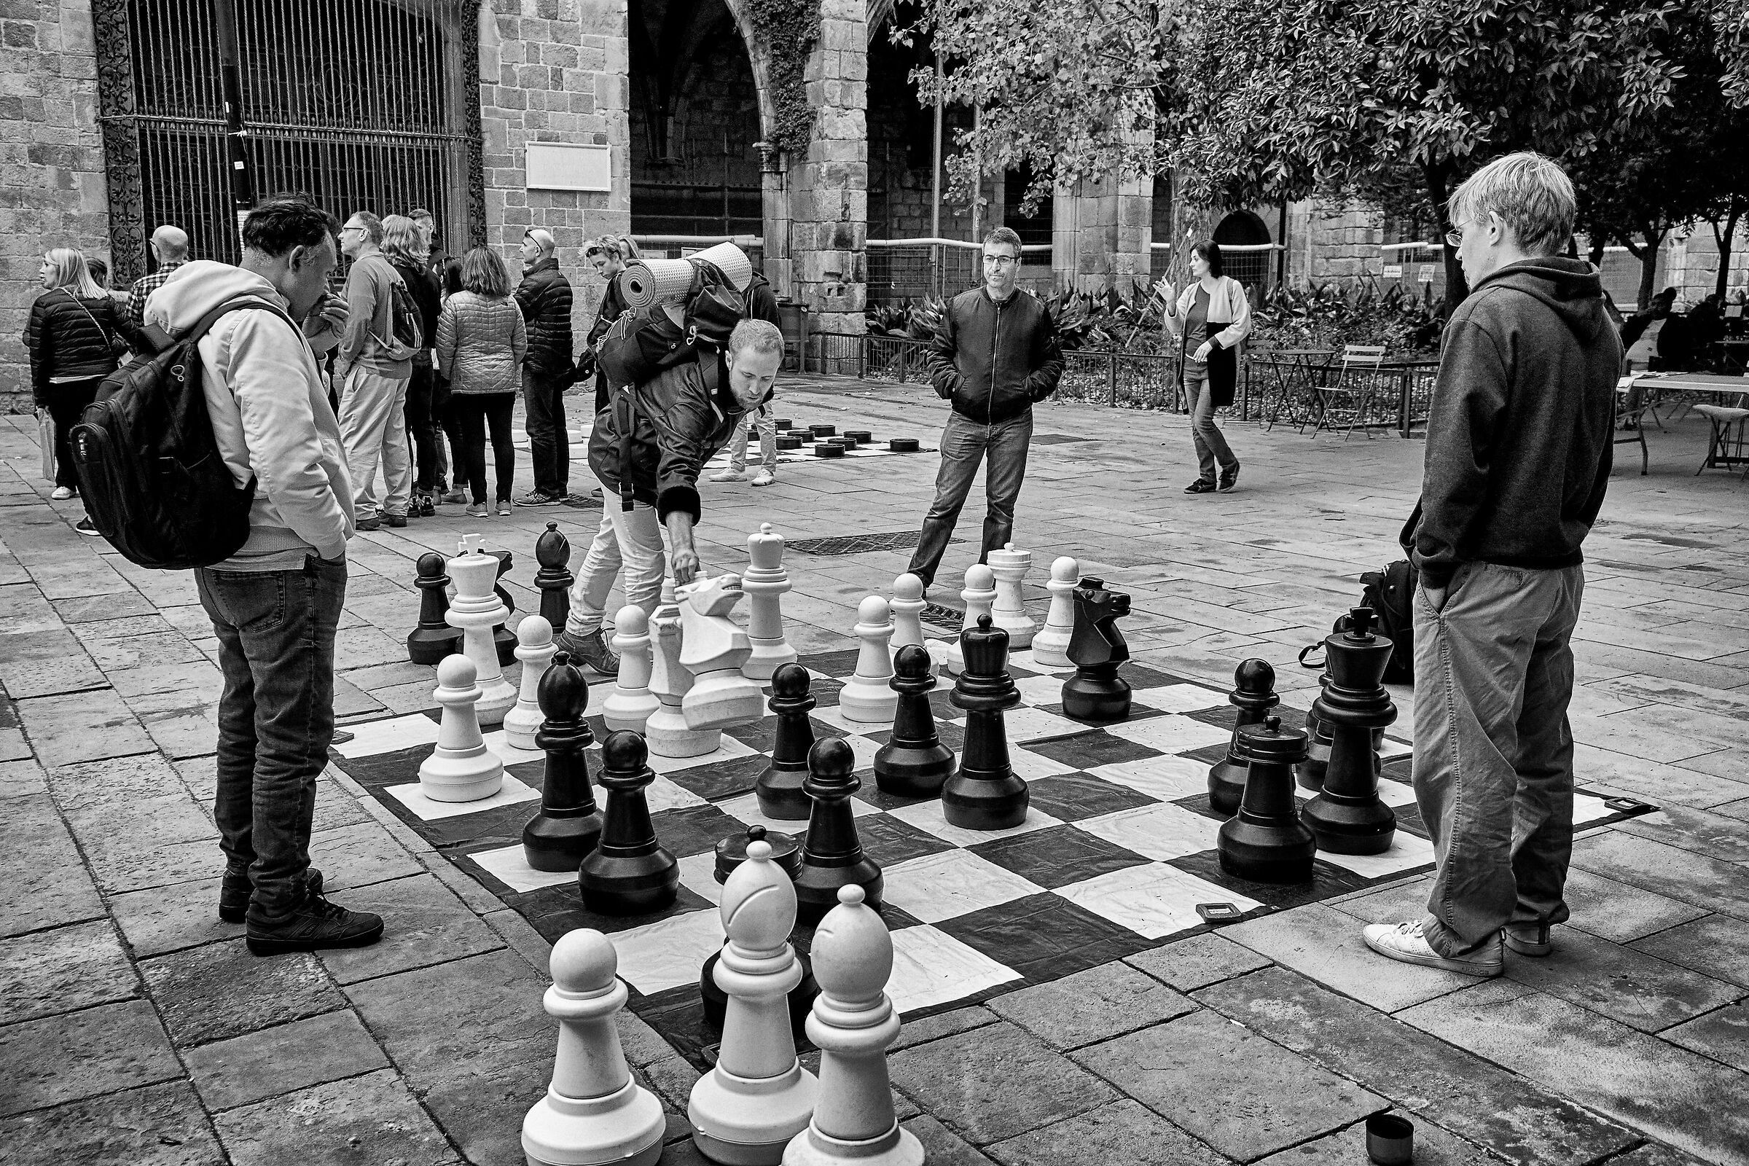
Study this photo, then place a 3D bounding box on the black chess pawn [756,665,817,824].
[{"bbox_3d":[-0.238,0.438,4.452,0.242,0.432,0.242,0,10,0],"label":"black chess pawn"}]

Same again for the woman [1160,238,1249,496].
[{"bbox_3d":[2.297,-1.489,10.706,0.430,1.690,0.500,-9,14,-39],"label":"woman"}]

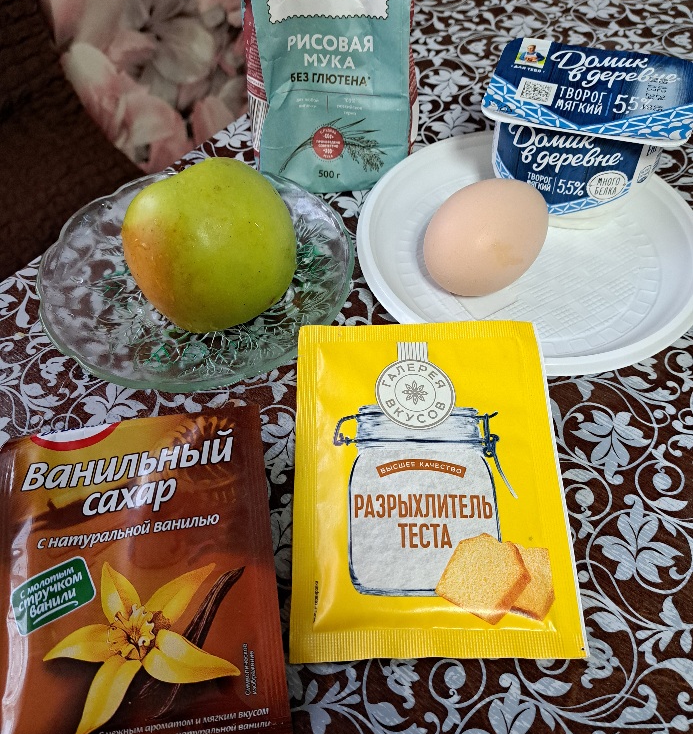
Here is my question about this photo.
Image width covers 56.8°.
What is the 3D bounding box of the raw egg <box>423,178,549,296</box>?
[{"bbox_3d":[0.059,-0.055,0.270,0.060,0.044,0.044,-37,61,-23],"label":"raw egg"}]

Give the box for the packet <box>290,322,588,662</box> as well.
[{"bbox_3d":[0.028,0.036,0.220,0.091,0.009,0.117,0,63,0],"label":"packet"}]

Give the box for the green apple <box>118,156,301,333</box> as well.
[{"bbox_3d":[-0.053,-0.048,0.252,0.067,0.064,0.067,-2,54,0],"label":"green apple"}]

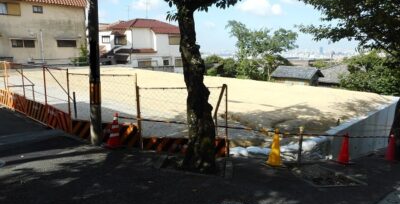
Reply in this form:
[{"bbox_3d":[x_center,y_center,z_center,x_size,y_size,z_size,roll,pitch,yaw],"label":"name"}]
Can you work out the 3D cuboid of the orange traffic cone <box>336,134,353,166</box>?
[{"bbox_3d":[3.279,1.039,6.474,0.330,0.690,0.330,1,10,0],"label":"orange traffic cone"}]

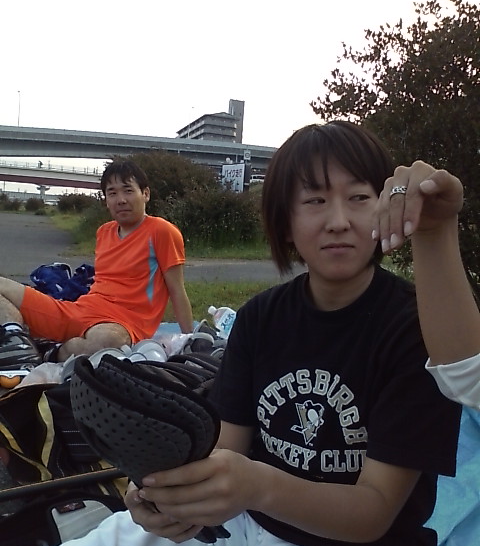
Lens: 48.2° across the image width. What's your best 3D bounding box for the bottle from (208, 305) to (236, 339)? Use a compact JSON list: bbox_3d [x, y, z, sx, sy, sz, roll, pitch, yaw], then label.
[{"bbox_3d":[-0.007,0.241,2.390,0.310,0.105,0.098,32,0,15],"label":"bottle"}]

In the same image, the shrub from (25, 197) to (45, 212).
[{"bbox_3d":[-12.438,-4.146,32.500,1.200,0.830,1.100,0,7,-21],"label":"shrub"}]

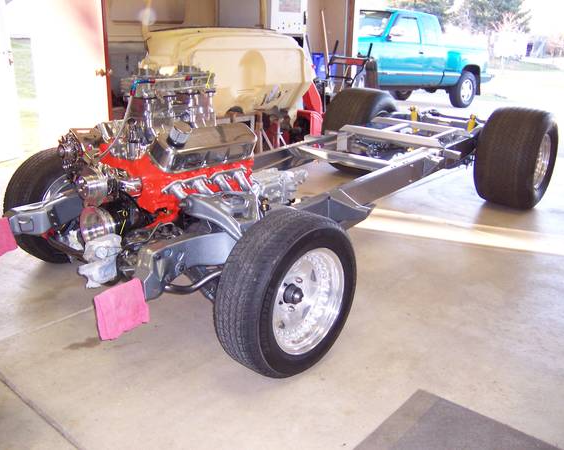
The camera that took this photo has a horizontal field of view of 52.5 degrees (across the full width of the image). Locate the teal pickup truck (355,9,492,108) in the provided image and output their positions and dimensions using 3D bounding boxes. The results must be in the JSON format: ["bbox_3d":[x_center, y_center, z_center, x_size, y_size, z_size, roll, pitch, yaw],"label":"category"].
[{"bbox_3d":[2.170,-3.360,11.600,5.500,1.860,1.950,-13,24,-43],"label":"teal pickup truck"}]

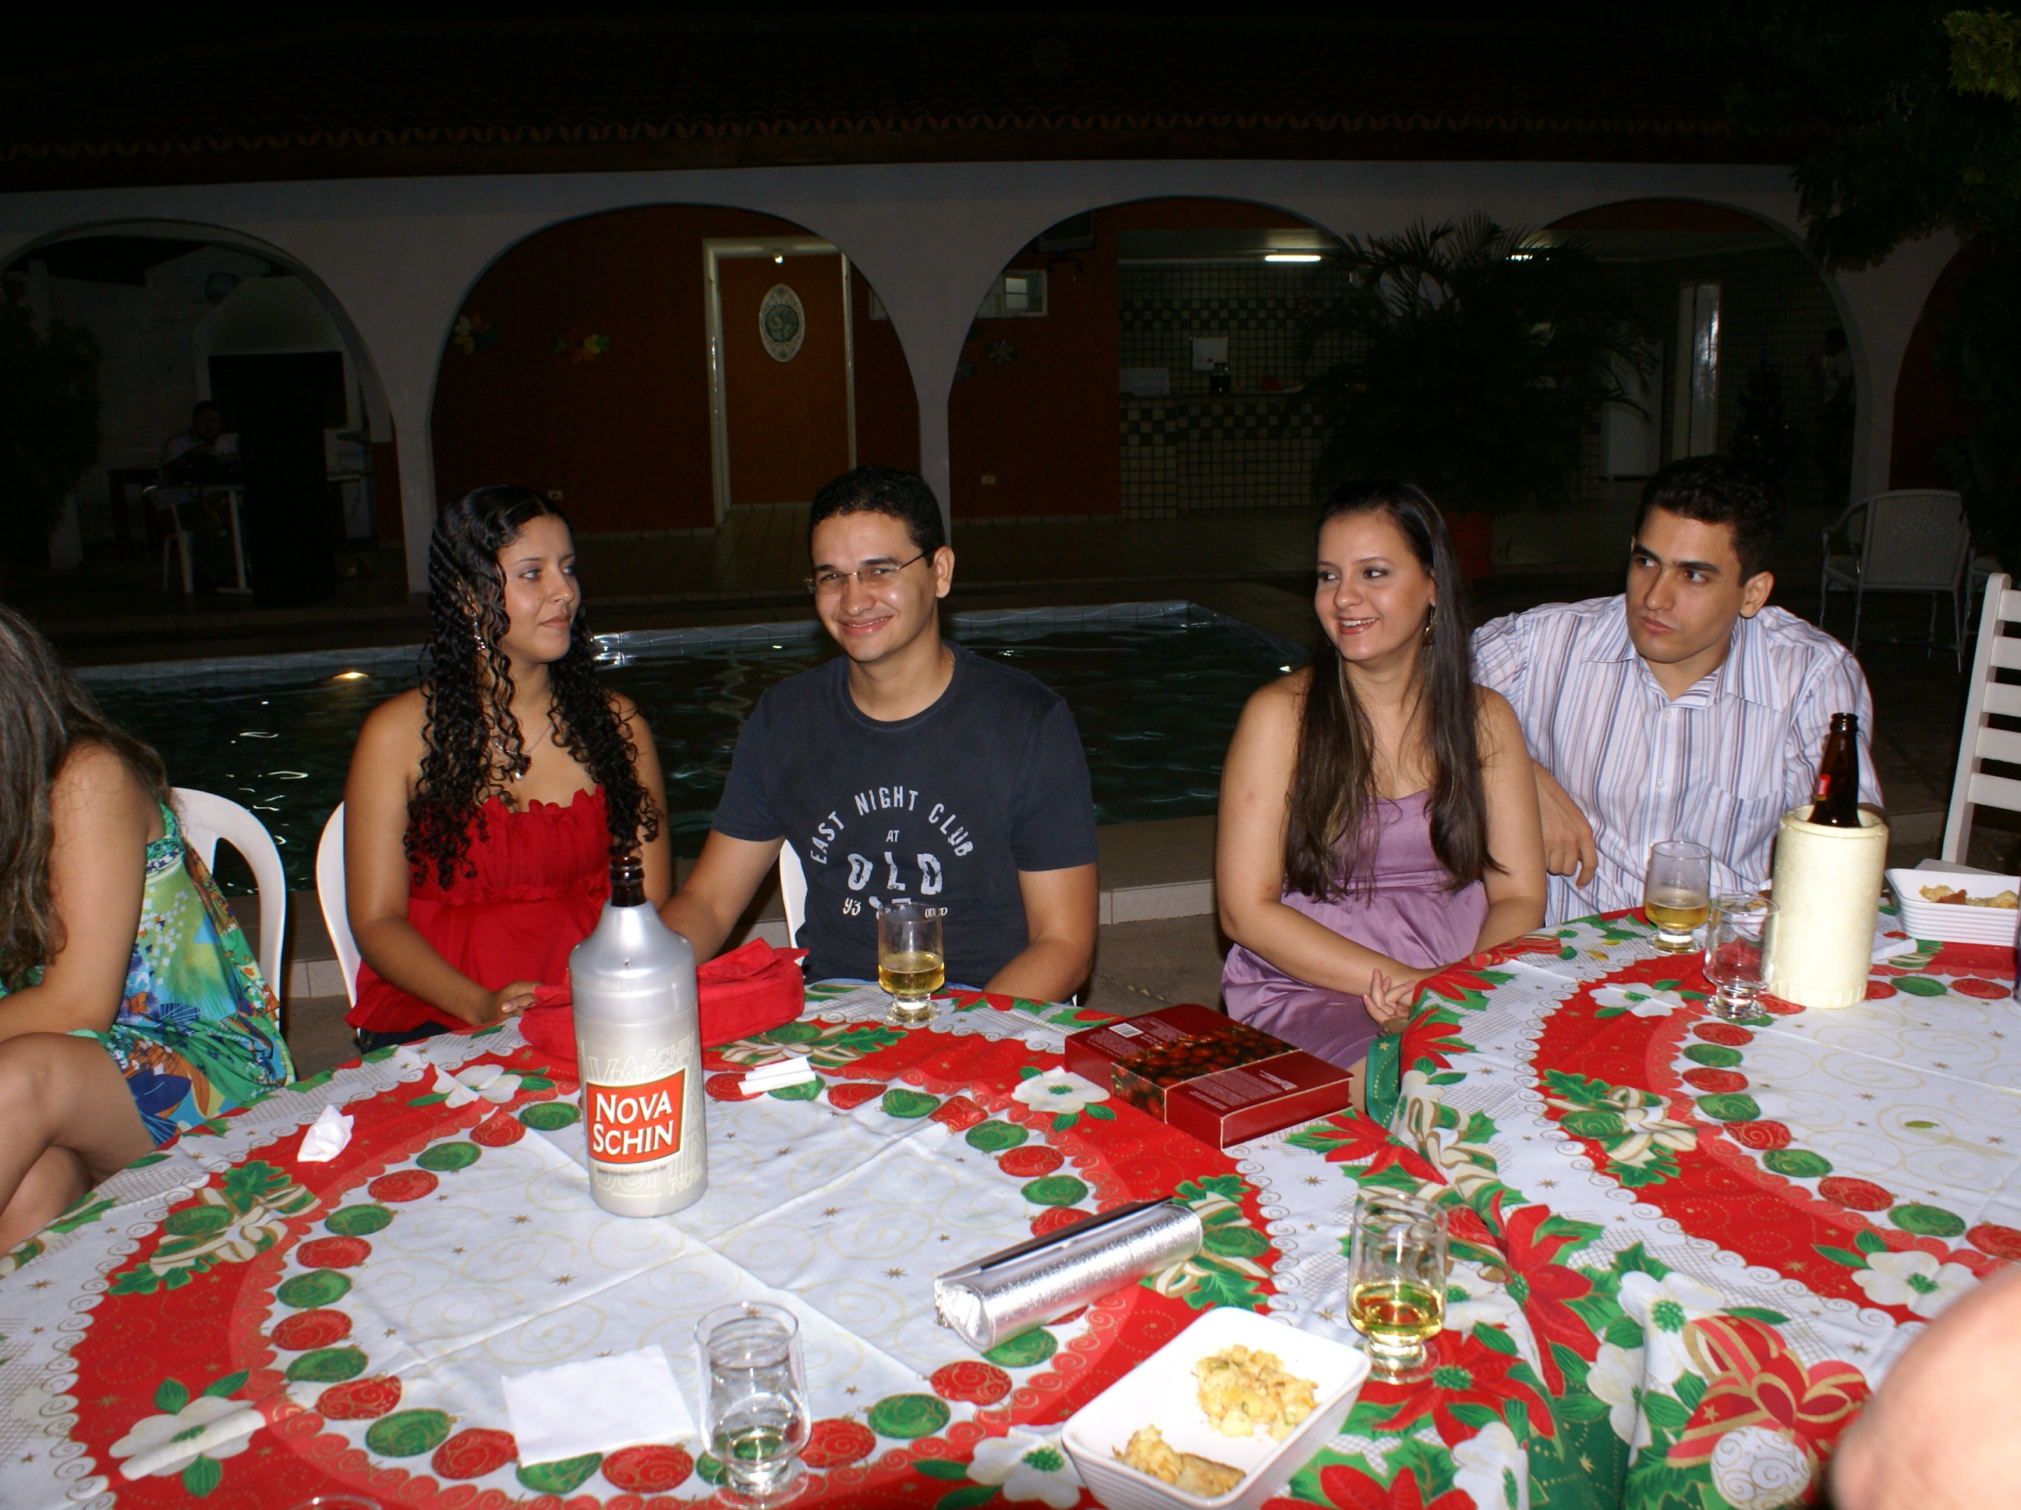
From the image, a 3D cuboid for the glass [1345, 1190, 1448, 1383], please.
[{"bbox_3d":[0.268,0.370,1.170,0.067,0.112,0.067,2,14,14],"label":"glass"}]

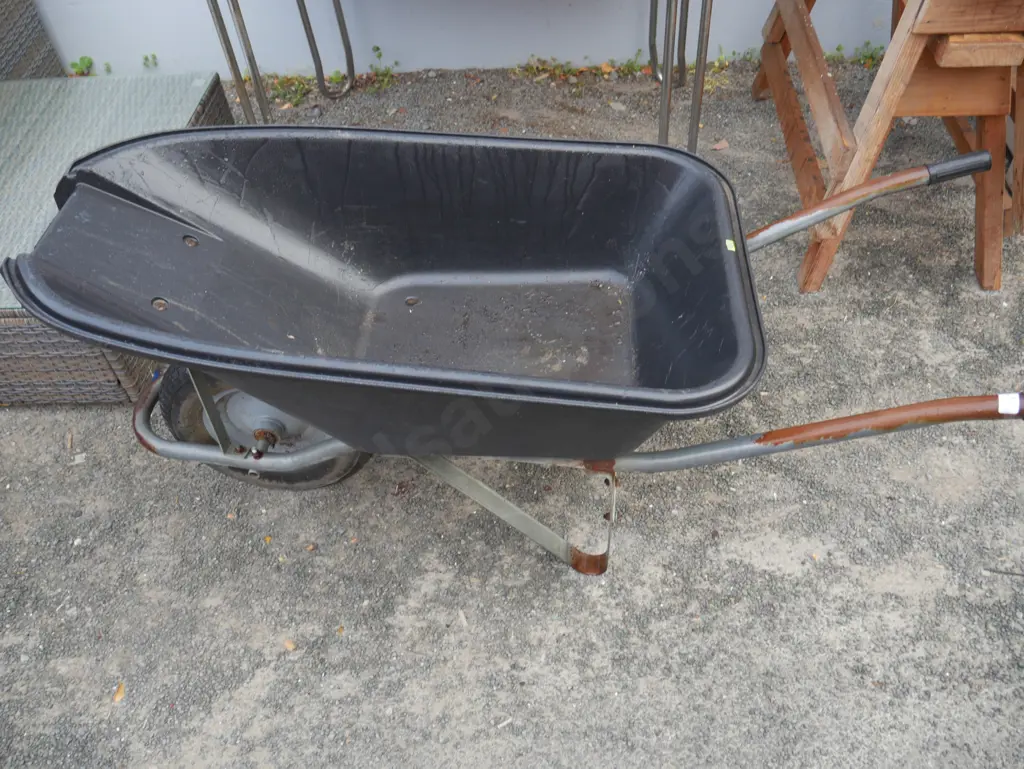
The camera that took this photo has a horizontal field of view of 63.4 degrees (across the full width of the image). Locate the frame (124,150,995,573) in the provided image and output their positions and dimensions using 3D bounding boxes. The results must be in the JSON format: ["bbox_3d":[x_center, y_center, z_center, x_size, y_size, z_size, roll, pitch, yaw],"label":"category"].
[{"bbox_3d":[0.048,0.000,1.430,1.507,0.522,0.621,0,44,5],"label":"frame"}]

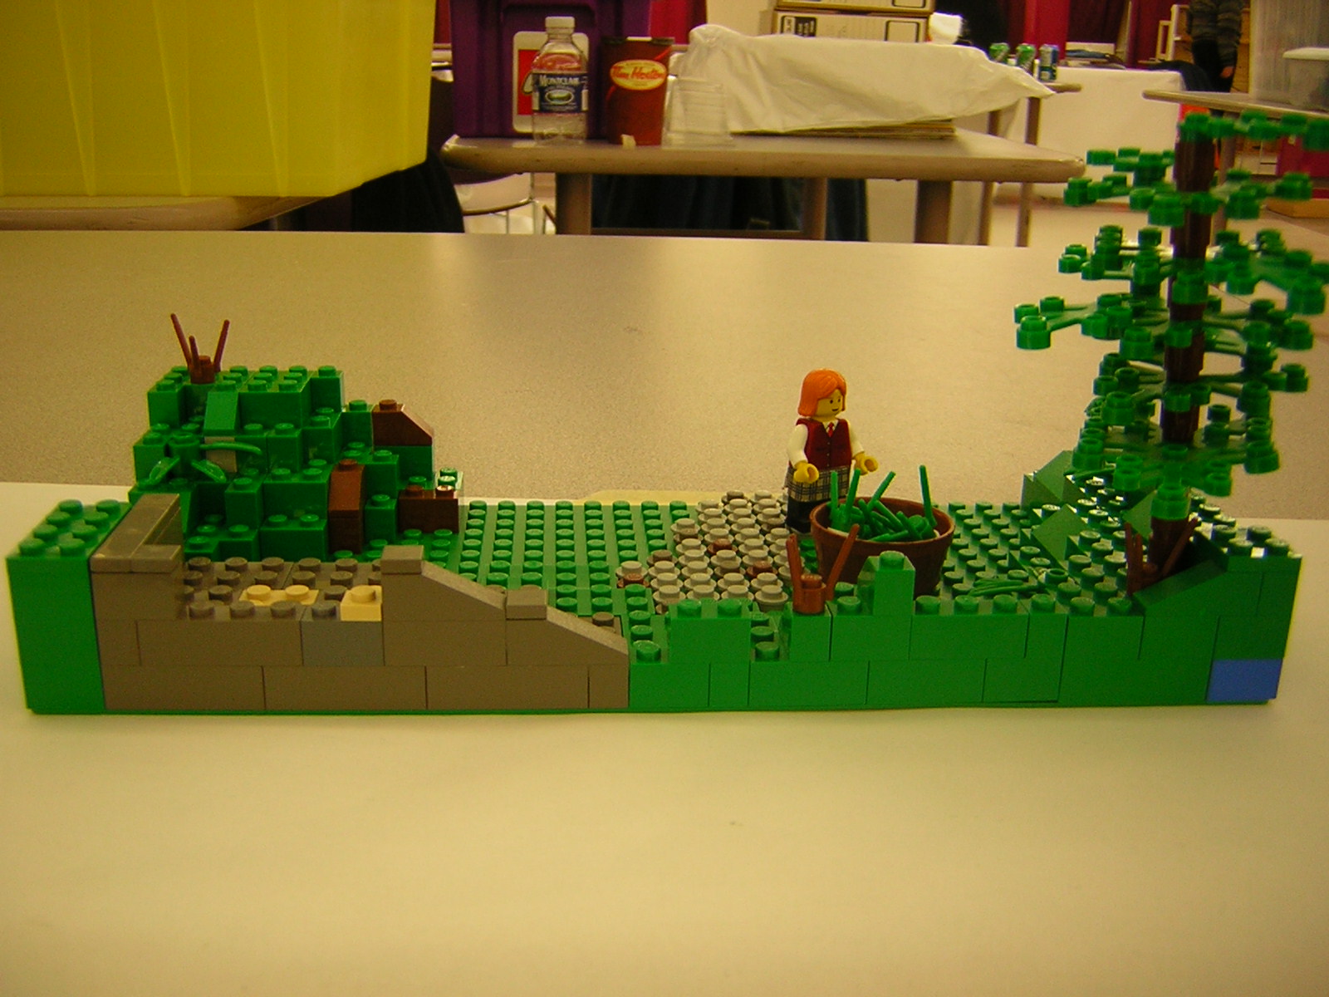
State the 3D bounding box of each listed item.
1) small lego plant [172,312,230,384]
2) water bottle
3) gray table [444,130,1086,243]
[{"bbox_3d":[-0.121,-0.039,0.360,0.015,0.018,0.015,0,18,-5],"label":"small lego plant"},{"bbox_3d":[-0.126,-0.500,1.652,0.067,0.144,0.067,0,18,-4],"label":"water bottle"},{"bbox_3d":[0.067,-0.272,2.386,0.765,0.740,1.450,0,18,-4],"label":"gray table"}]

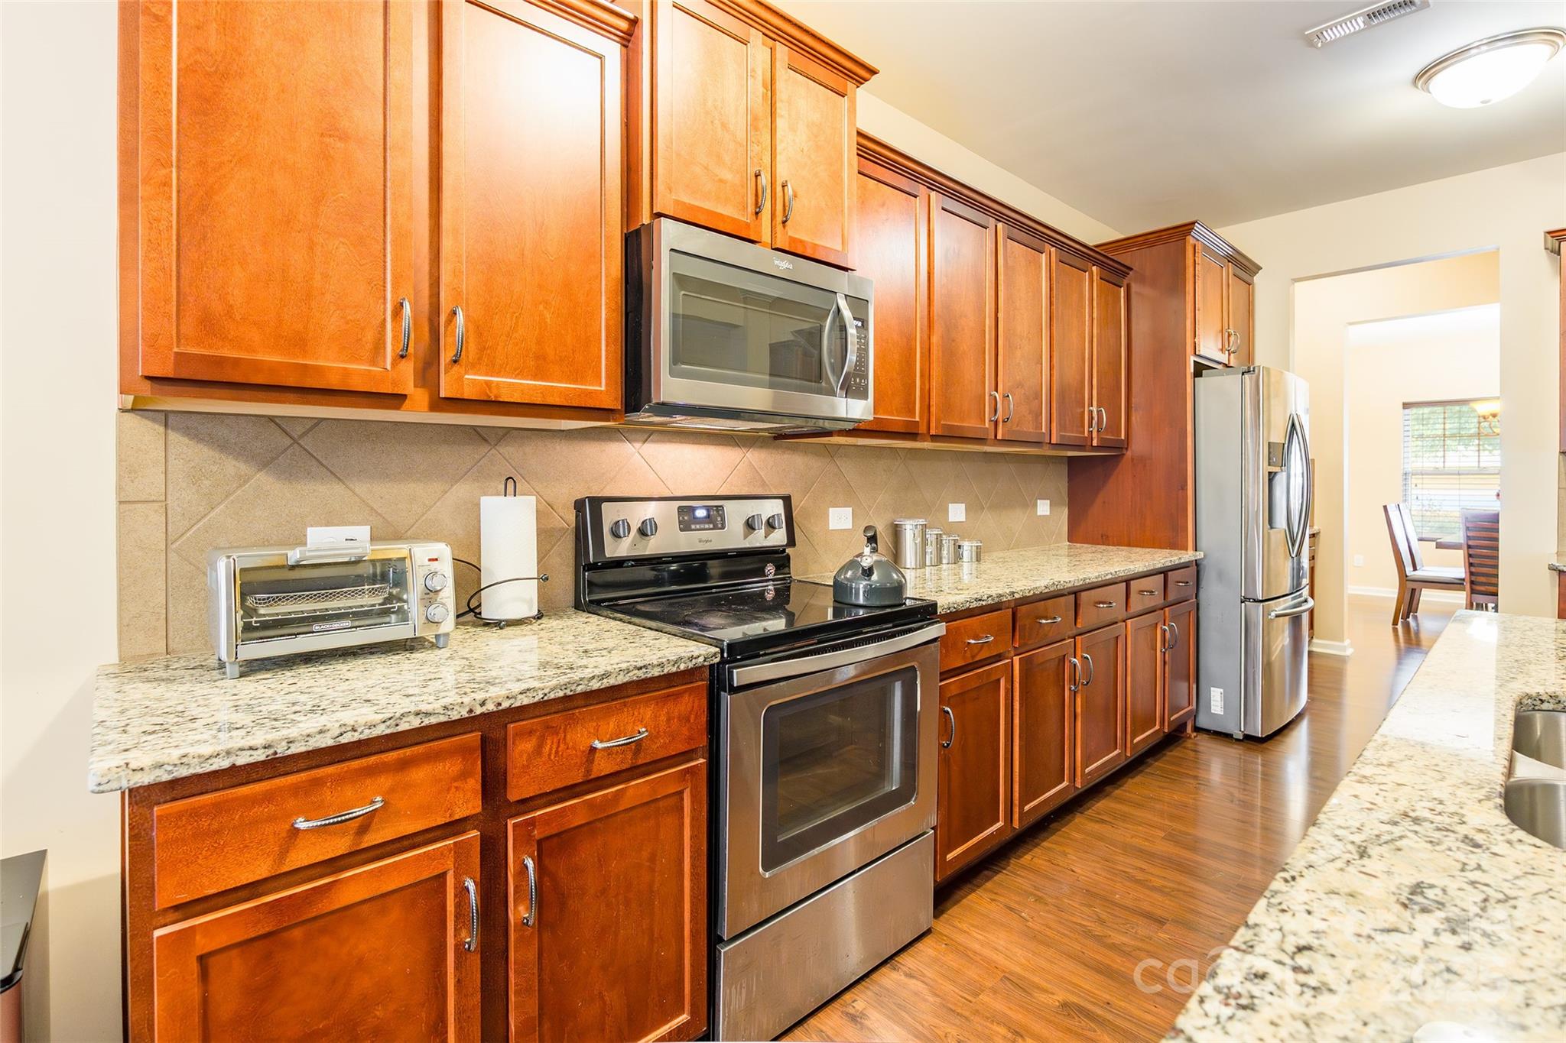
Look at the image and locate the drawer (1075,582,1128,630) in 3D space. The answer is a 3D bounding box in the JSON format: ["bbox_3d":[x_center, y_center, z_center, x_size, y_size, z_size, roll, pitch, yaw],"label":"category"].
[{"bbox_3d":[1.085,0.321,2.911,0.455,0.132,0.515,-2,3,-43],"label":"drawer"}]

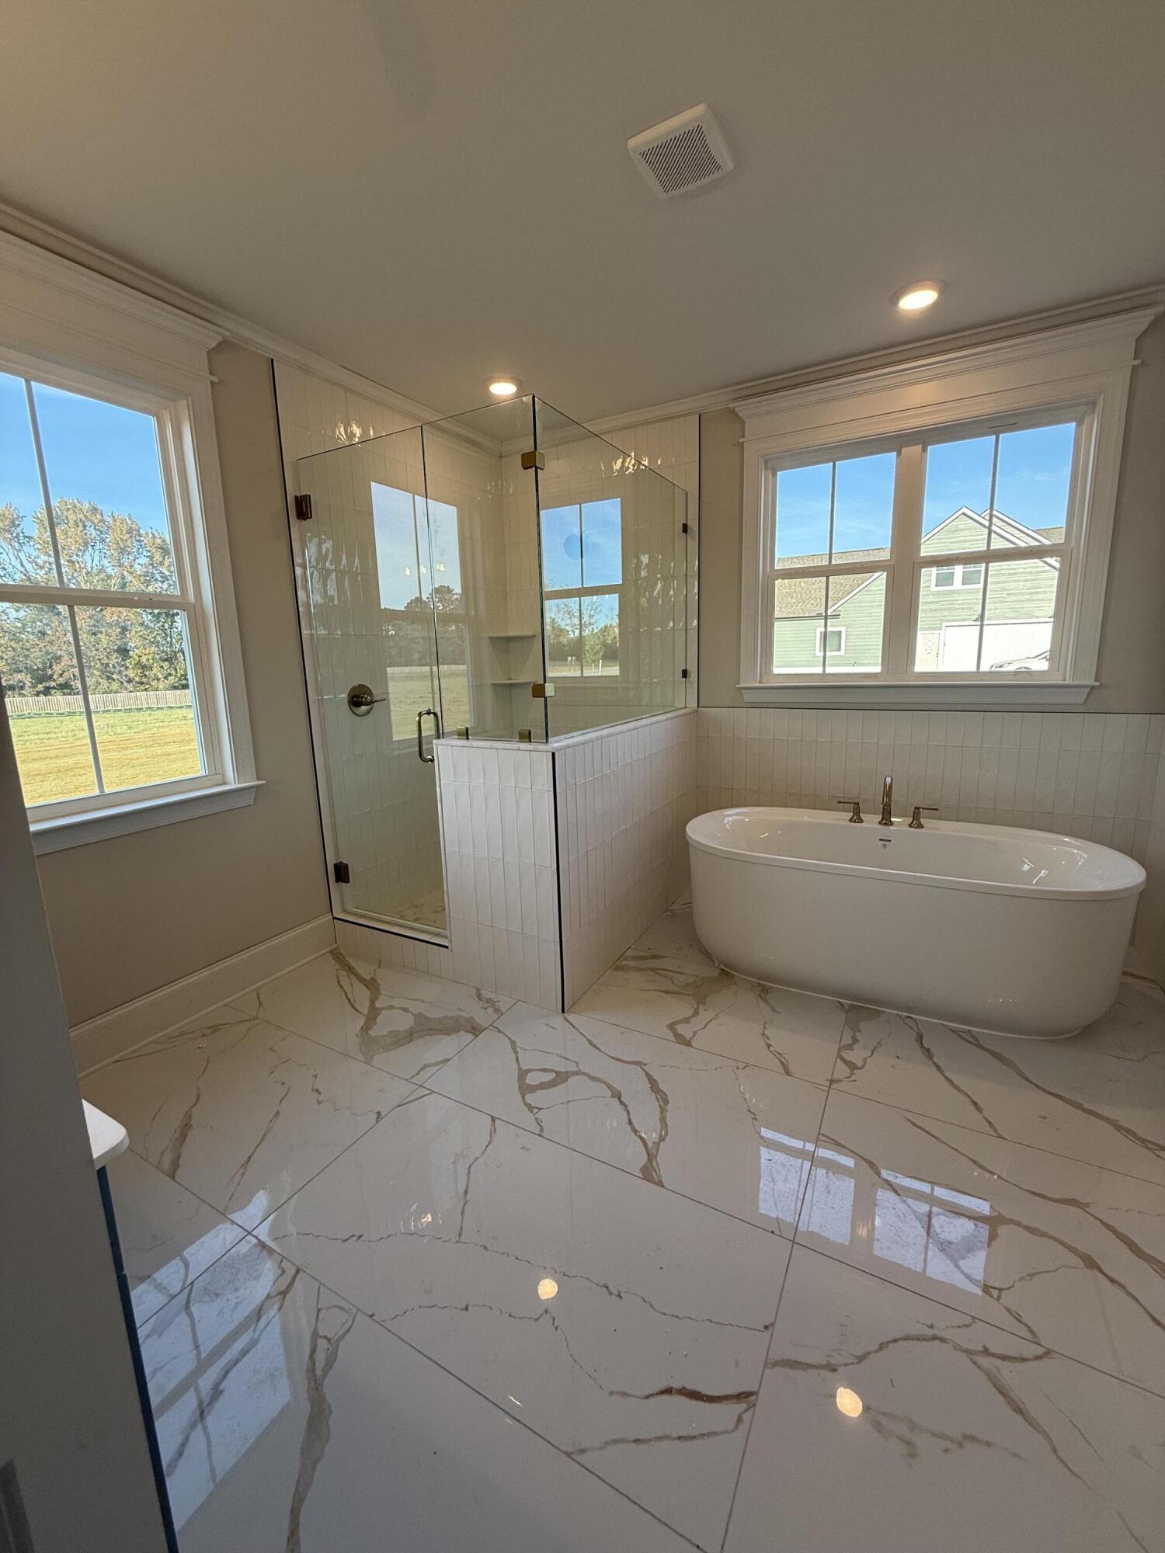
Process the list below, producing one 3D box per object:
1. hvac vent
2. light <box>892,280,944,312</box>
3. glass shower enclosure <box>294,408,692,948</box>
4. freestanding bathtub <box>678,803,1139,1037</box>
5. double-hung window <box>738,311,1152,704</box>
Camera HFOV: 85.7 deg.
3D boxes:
[{"bbox_3d":[0.273,-1.680,1.702,0.220,0.030,0.225,5,13,29],"label":"hvac vent"},{"bbox_3d":[1.304,-1.856,2.447,0.190,0.030,0.190,5,13,29],"label":"light"},{"bbox_3d":[-0.319,-0.455,3.351,1.280,2.150,1.540,5,13,29],"label":"glass shower enclosure"},{"bbox_3d":[1.308,0.564,2.761,1.670,0.595,0.850,5,13,29],"label":"freestanding bathtub"},{"bbox_3d":[1.548,-1.100,3.005,1.620,1.500,0.140,5,13,29],"label":"double-hung window"}]

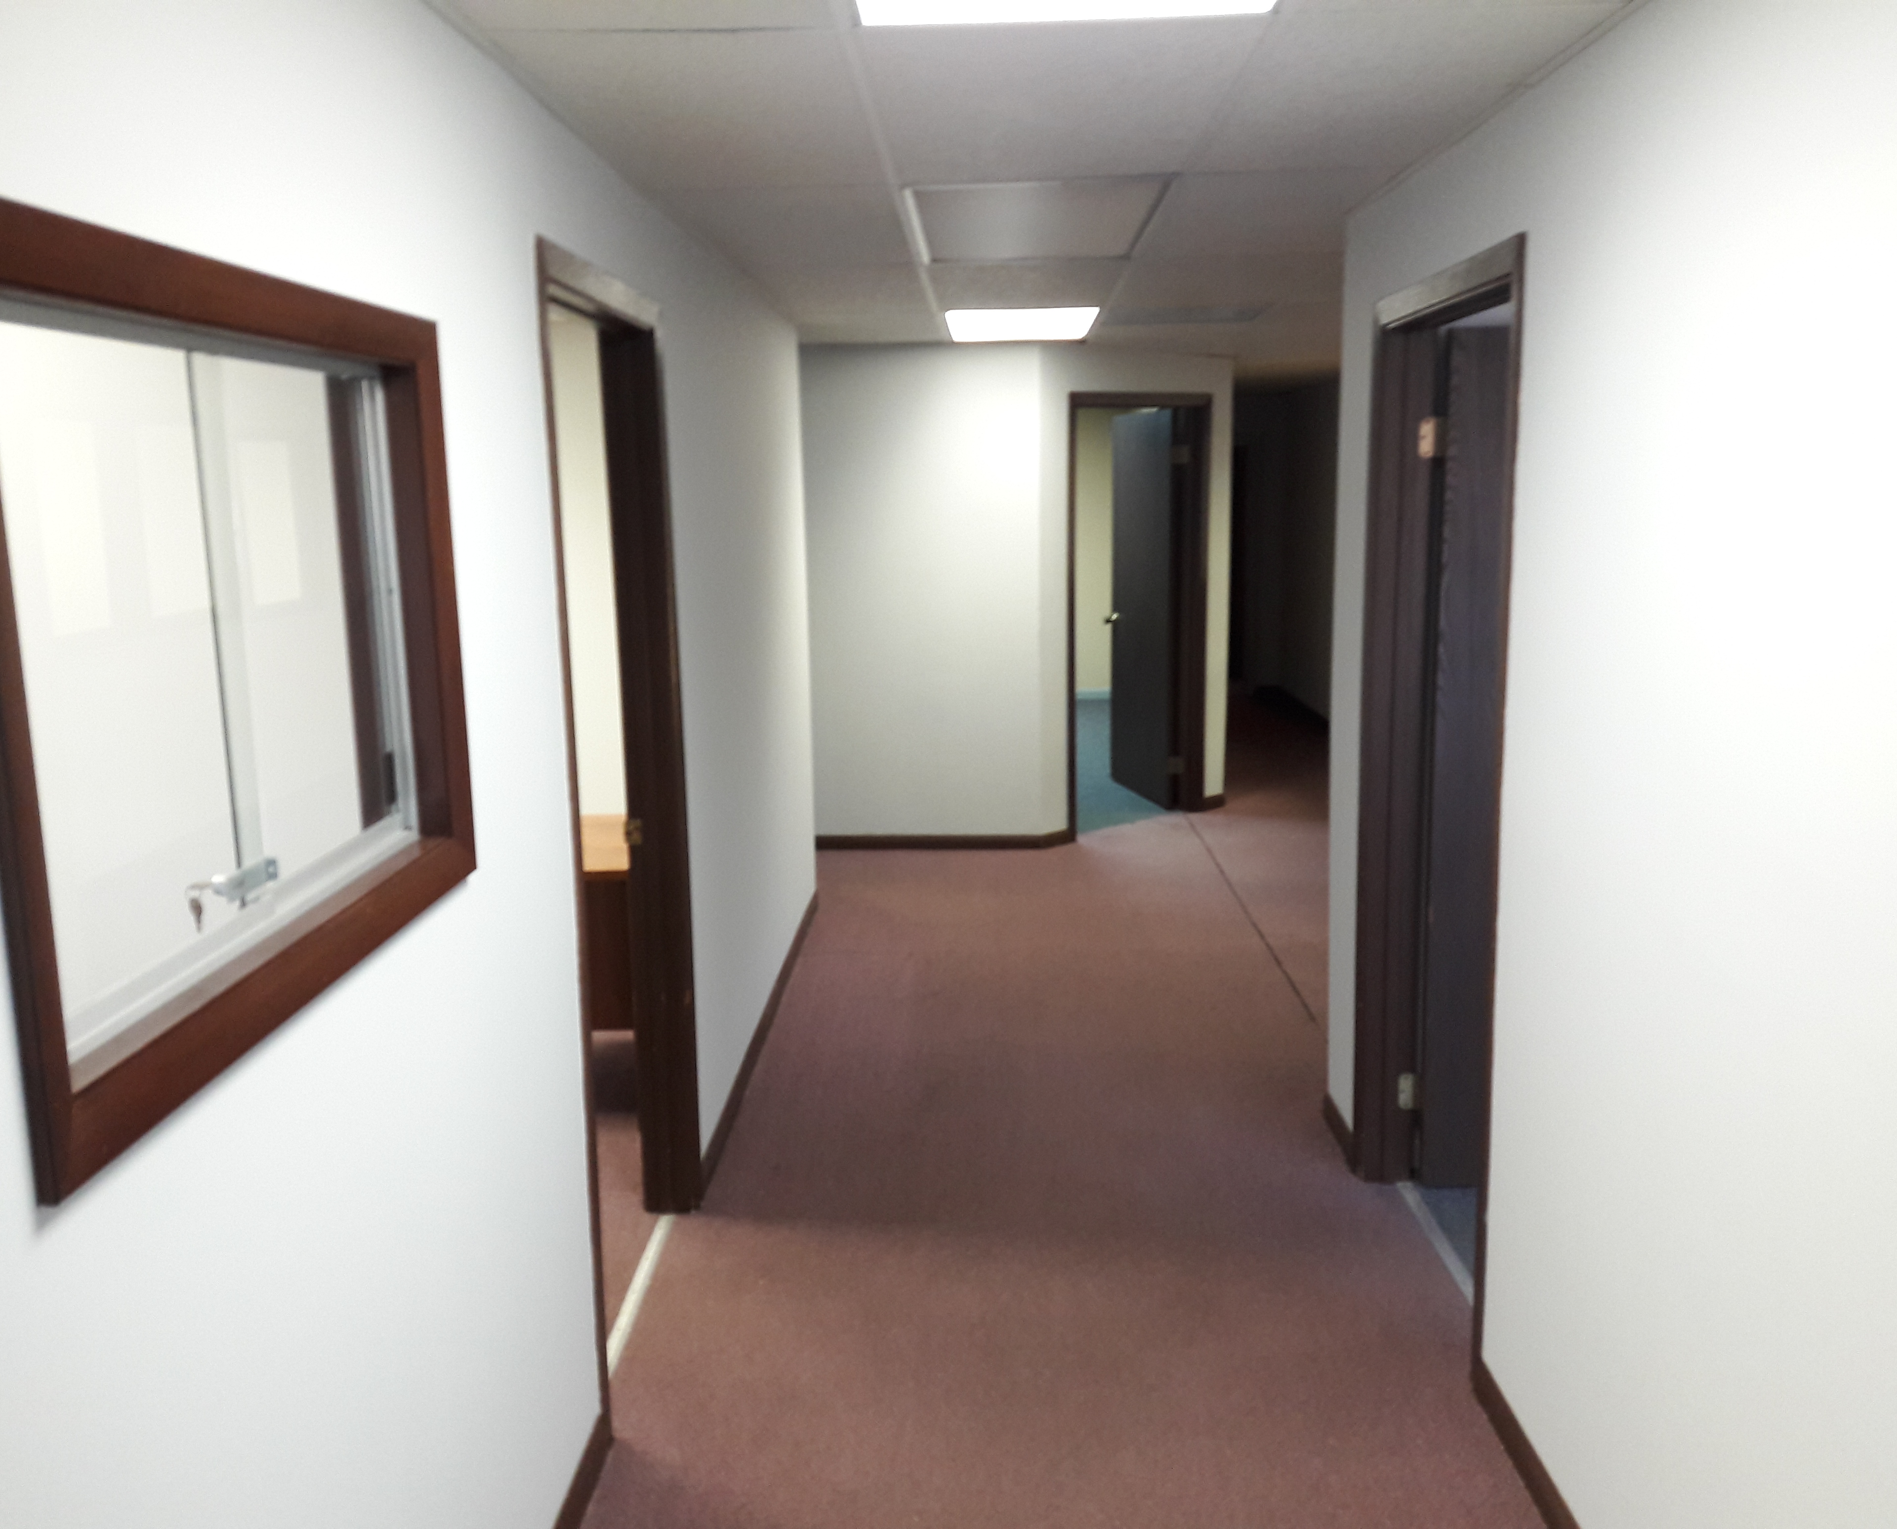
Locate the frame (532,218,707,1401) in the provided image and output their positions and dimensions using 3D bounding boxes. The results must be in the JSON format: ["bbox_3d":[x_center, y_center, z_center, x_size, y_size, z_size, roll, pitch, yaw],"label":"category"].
[{"bbox_3d":[-0.707,0.103,3.377,0.150,2.115,1.020,-1,9,2],"label":"frame"}]

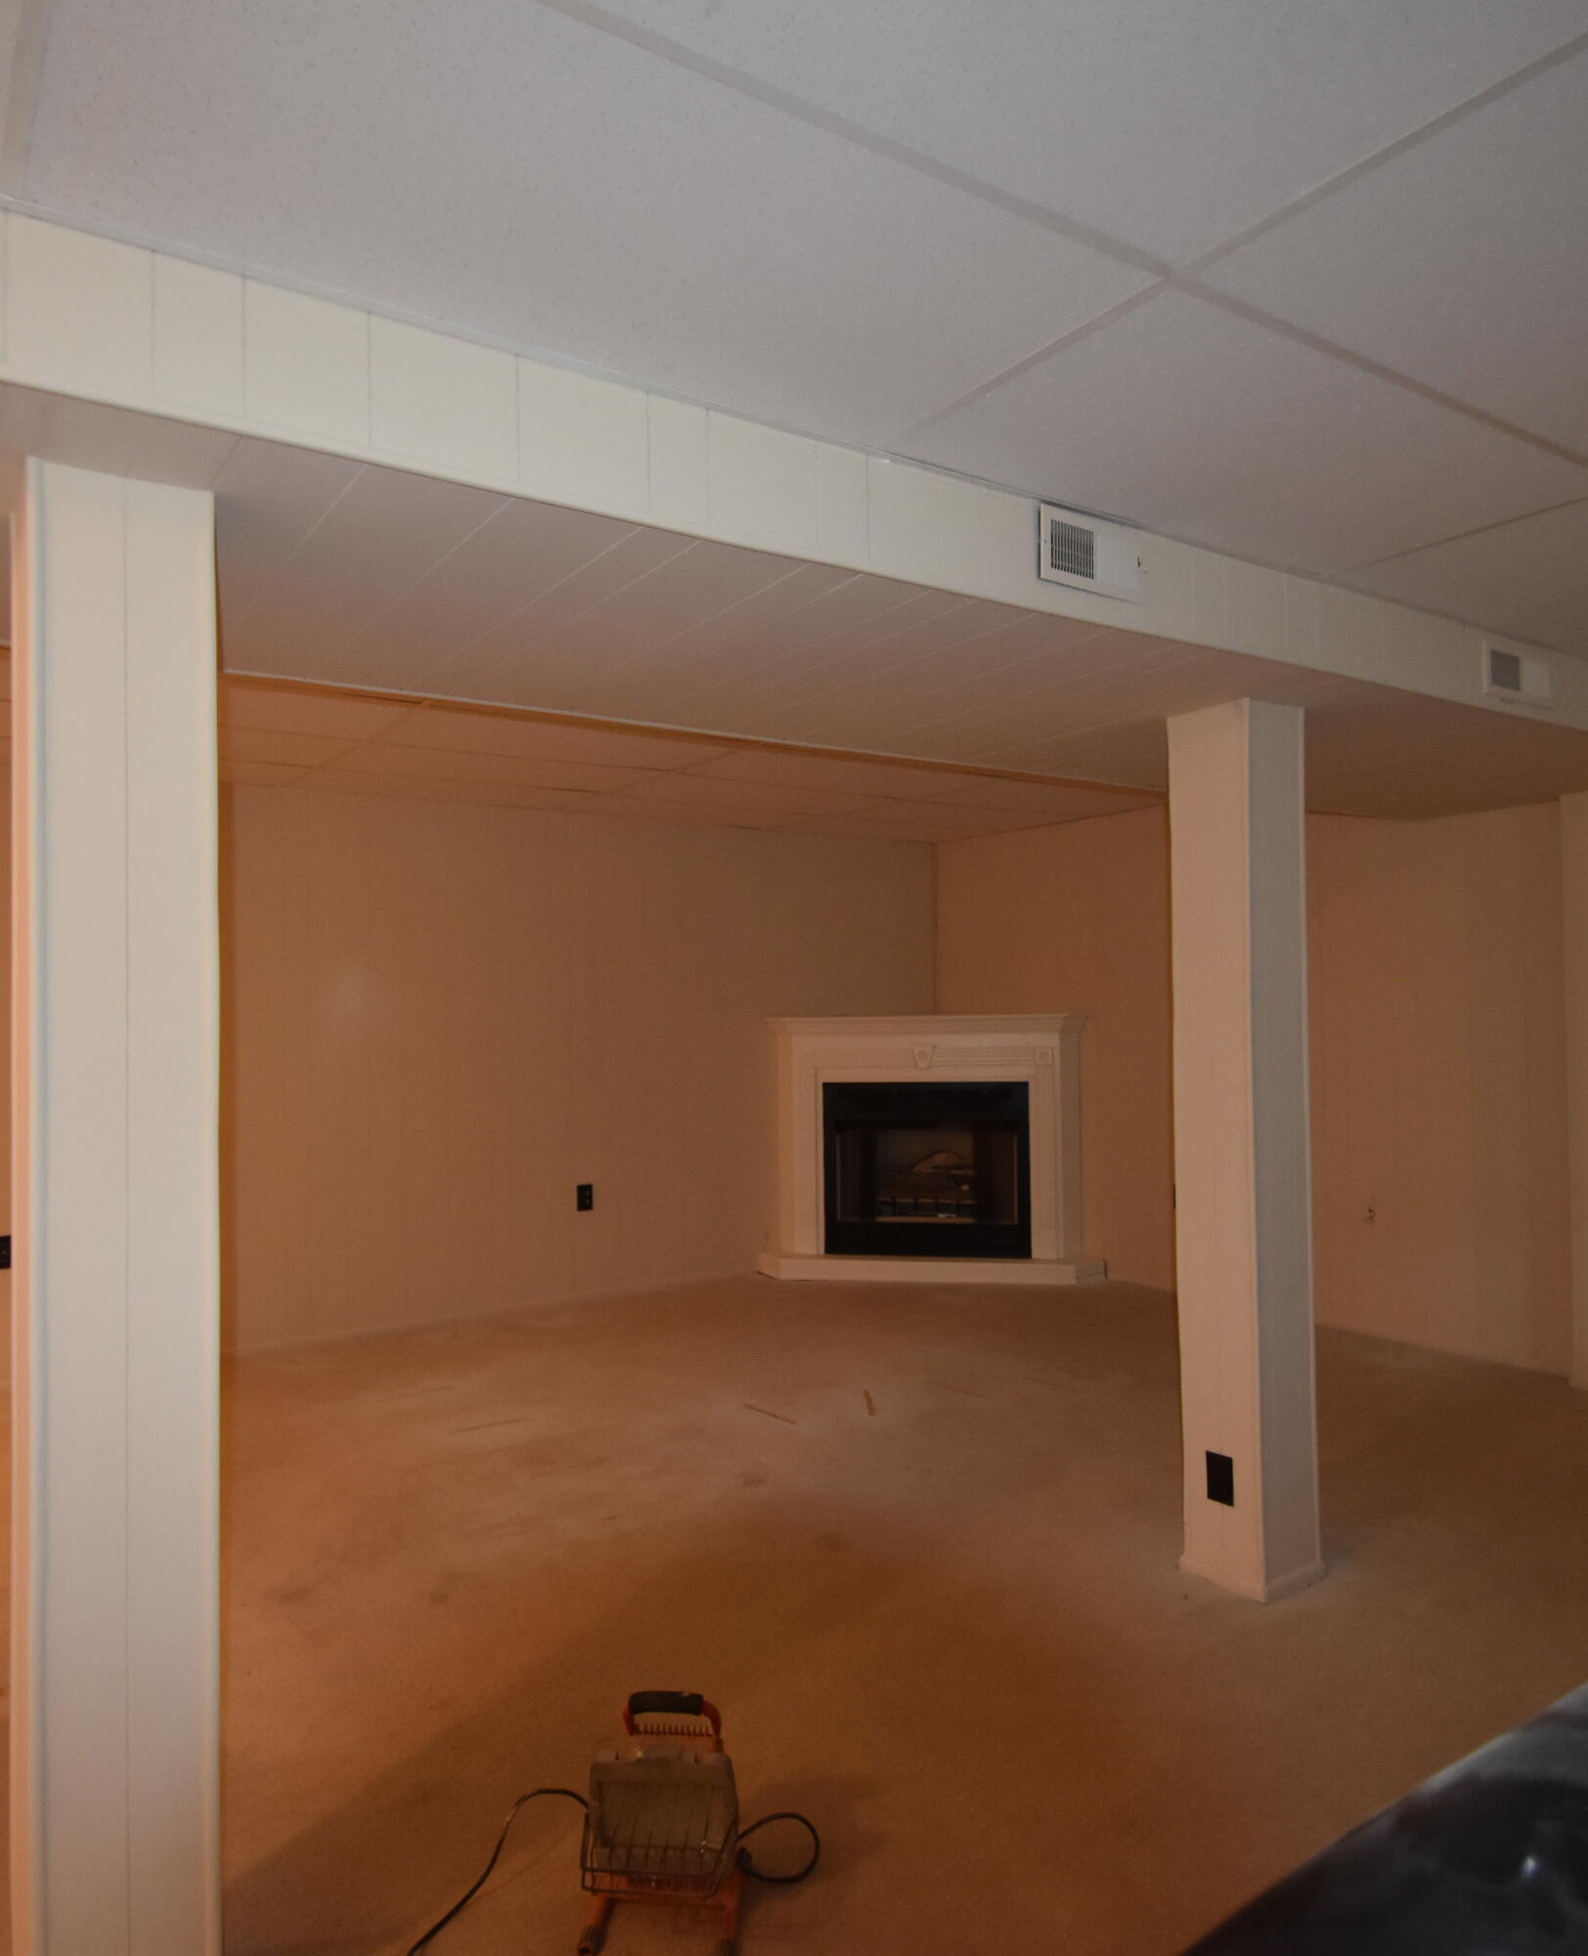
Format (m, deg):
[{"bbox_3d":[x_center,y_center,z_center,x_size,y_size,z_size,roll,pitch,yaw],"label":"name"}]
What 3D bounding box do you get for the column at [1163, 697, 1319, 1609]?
[{"bbox_3d":[1.143,0.423,3.089,0.240,2.170,0.255,0,-1,-33],"label":"column"}]

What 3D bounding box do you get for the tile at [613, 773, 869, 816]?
[{"bbox_3d":[-0.139,-0.826,5.546,1.190,0.022,0.580,0,-1,-33],"label":"tile"}]

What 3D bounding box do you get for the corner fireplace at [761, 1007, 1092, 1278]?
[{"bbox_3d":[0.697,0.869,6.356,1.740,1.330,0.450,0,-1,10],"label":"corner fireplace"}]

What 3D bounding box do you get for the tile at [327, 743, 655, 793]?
[{"bbox_3d":[-1.167,-0.830,4.834,1.190,0.022,0.575,0,-1,-33],"label":"tile"}]

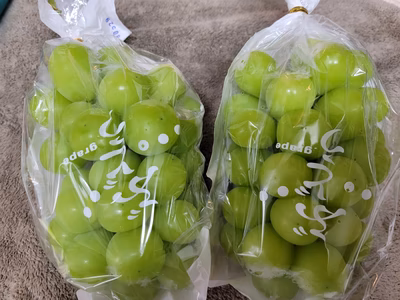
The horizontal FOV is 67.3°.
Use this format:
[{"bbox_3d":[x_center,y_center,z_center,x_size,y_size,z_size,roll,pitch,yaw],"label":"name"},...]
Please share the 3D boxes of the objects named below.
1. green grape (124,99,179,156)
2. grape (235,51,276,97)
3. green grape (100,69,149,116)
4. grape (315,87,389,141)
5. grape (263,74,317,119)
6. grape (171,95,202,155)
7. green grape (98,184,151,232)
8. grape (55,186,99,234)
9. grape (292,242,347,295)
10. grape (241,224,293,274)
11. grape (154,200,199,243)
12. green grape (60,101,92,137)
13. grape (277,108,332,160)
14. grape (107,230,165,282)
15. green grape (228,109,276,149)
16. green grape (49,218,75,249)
[{"bbox_3d":[-0.026,-0.012,0.166,0.030,0.030,0.030,0,67,0],"label":"green grape"},{"bbox_3d":[0.036,-0.049,0.194,0.028,0.029,0.030,0,70,0],"label":"grape"},{"bbox_3d":[-0.050,-0.036,0.187,0.028,0.029,0.030,0,67,0],"label":"green grape"},{"bbox_3d":[0.093,-0.022,0.185,0.039,0.031,0.033,0,70,0],"label":"grape"},{"bbox_3d":[0.055,-0.032,0.183,0.031,0.030,0.030,0,70,0],"label":"grape"},{"bbox_3d":[-0.012,-0.018,0.208,0.028,0.029,0.036,0,70,0],"label":"grape"},{"bbox_3d":[-0.043,0.032,0.169,0.030,0.029,0.029,0,70,0],"label":"green grape"},{"bbox_3d":[-0.072,0.034,0.178,0.028,0.029,0.030,0,70,0],"label":"grape"},{"bbox_3d":[0.067,0.066,0.168,0.030,0.030,0.030,0,70,0],"label":"grape"},{"bbox_3d":[0.040,0.058,0.175,0.030,0.030,0.029,0,70,0],"label":"grape"},{"bbox_3d":[-0.015,0.045,0.190,0.028,0.029,0.028,0,70,0],"label":"grape"},{"bbox_3d":[-0.077,-0.017,0.195,0.029,0.029,0.029,0,67,0],"label":"green grape"},{"bbox_3d":[0.060,-0.009,0.175,0.030,0.030,0.029,0,67,0],"label":"grape"},{"bbox_3d":[-0.035,0.057,0.163,0.031,0.030,0.030,0,67,0],"label":"grape"},{"bbox_3d":[0.033,-0.013,0.188,0.029,0.029,0.026,0,70,0],"label":"green grape"},{"bbox_3d":[-0.081,0.052,0.188,0.028,0.028,0.028,0,70,0],"label":"green grape"}]

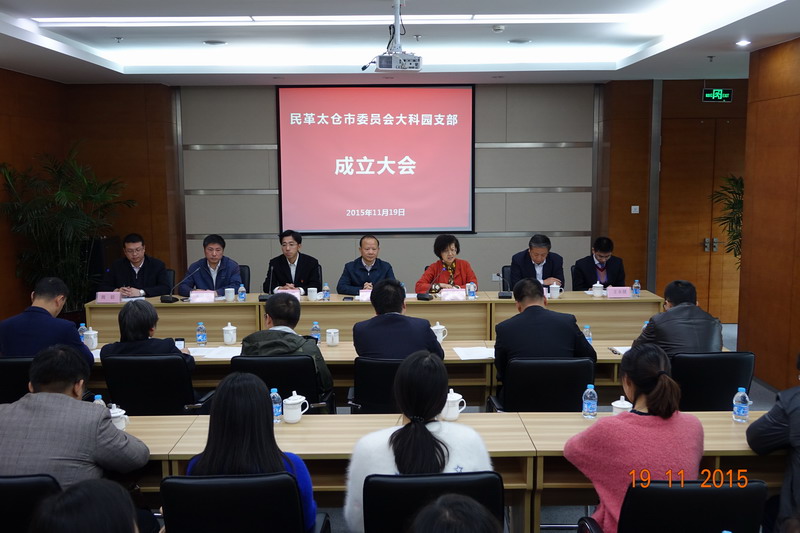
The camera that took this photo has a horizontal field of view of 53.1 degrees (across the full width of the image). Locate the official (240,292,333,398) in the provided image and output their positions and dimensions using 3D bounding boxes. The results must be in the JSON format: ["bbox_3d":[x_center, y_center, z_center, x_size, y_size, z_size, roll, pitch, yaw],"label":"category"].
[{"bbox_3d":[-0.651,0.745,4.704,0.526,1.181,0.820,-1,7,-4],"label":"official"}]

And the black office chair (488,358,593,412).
[{"bbox_3d":[0.755,0.860,4.435,0.551,0.869,0.592,-1,8,-3],"label":"black office chair"}]

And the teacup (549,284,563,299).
[{"bbox_3d":[1.295,0.197,6.638,0.110,0.127,0.085,0,7,0],"label":"teacup"}]

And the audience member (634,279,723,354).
[{"bbox_3d":[1.496,0.673,4.481,0.540,1.220,0.750,-1,7,-7],"label":"audience member"}]

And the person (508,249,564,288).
[{"bbox_3d":[1.199,0.333,6.962,0.490,1.229,0.694,-1,8,0],"label":"person"}]

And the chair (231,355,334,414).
[{"bbox_3d":[-0.642,0.861,4.424,0.551,0.893,0.592,-1,8,0],"label":"chair"}]

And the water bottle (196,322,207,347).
[{"bbox_3d":[-1.237,0.416,4.980,0.062,0.145,0.062,0,7,0],"label":"water bottle"}]

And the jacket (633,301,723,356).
[{"bbox_3d":[1.595,0.512,4.617,0.500,0.635,0.520,-2,7,-10],"label":"jacket"}]

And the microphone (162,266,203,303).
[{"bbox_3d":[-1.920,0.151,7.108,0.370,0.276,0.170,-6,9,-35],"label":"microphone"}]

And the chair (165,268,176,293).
[{"bbox_3d":[-2.326,0.494,7.317,0.550,0.920,0.600,-1,7,-3],"label":"chair"}]

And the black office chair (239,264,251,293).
[{"bbox_3d":[-1.758,0.478,7.804,0.580,0.950,0.600,0,7,-1],"label":"black office chair"}]

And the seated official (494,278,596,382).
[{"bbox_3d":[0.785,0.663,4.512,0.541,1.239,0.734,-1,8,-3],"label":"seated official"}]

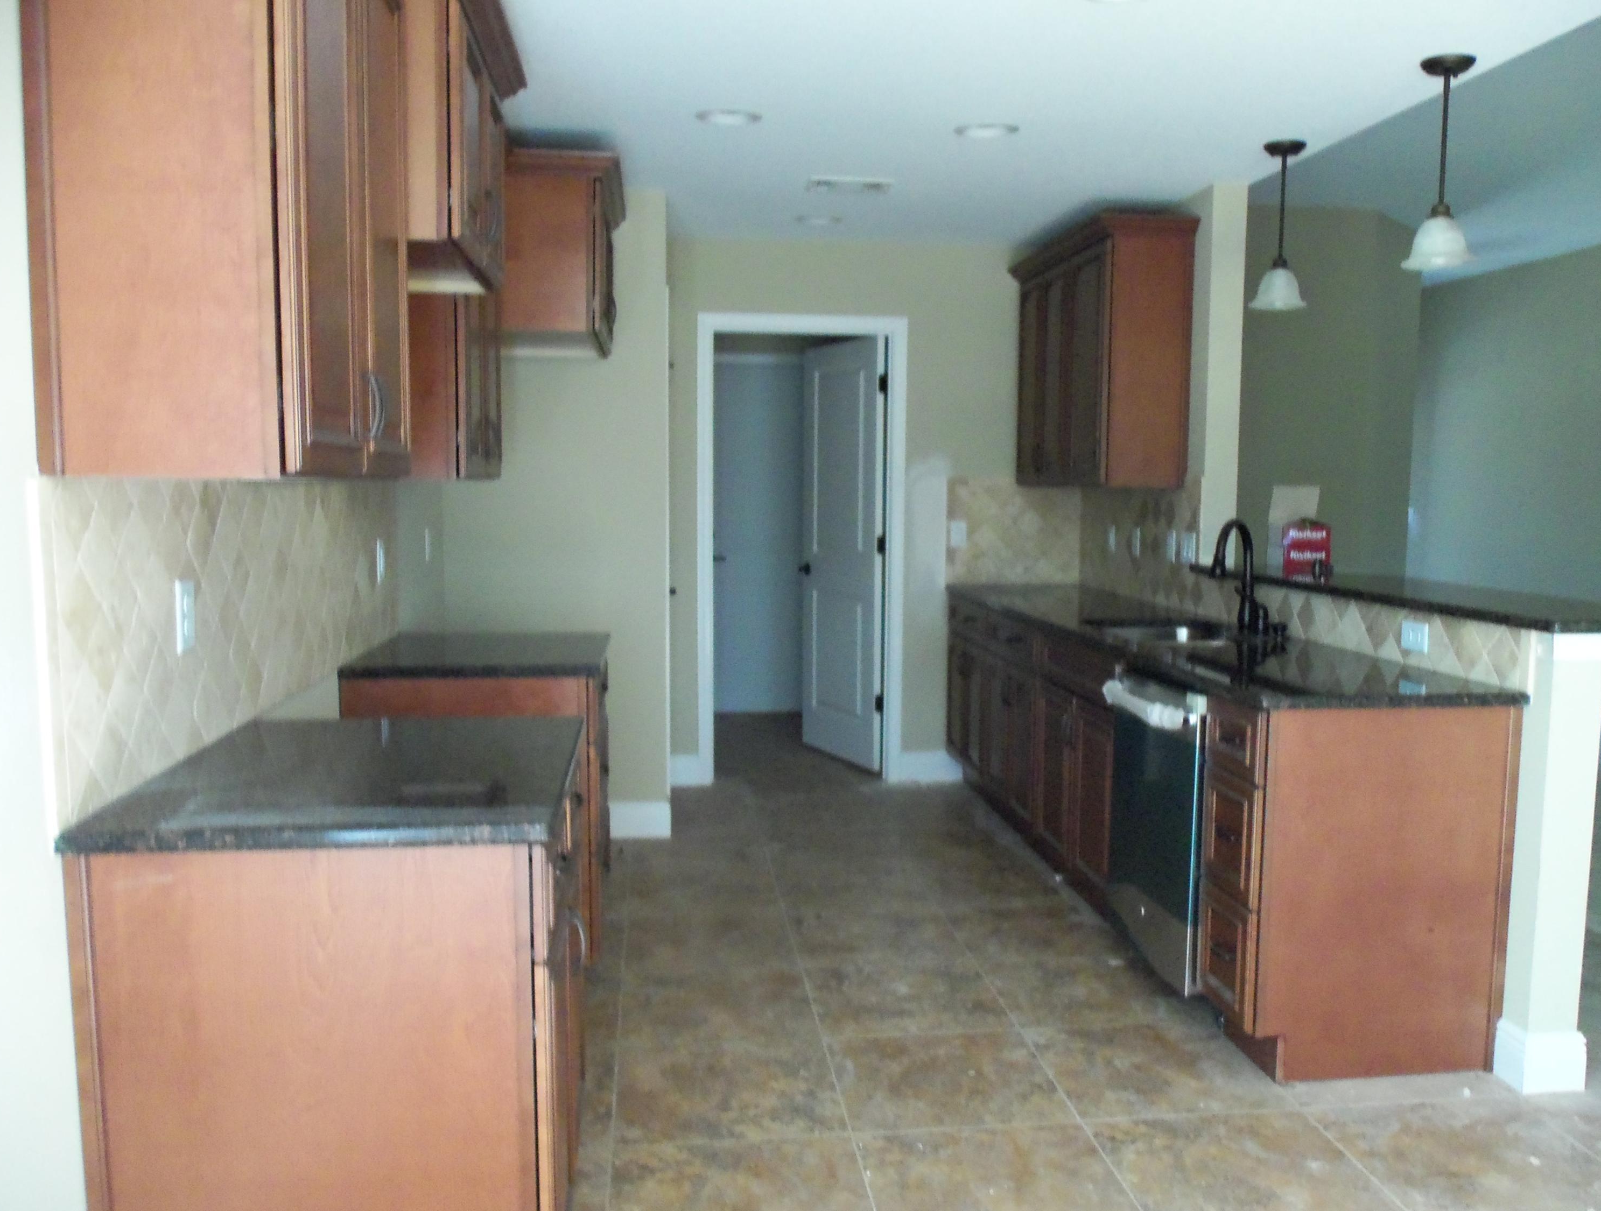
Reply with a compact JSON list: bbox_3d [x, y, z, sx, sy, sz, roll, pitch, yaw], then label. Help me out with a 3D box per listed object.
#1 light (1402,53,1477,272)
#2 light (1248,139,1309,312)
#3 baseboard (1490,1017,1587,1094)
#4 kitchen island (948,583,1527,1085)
[{"bbox_3d":[1.638,-1.123,3.449,0.184,0.508,0.184,0,5,-6],"label":"light"},{"bbox_3d":[1.534,-1.202,4.314,0.184,0.508,0.184,0,5,-6],"label":"light"},{"bbox_3d":[1.724,1.040,3.157,0.163,0.142,0.130,0,5,-6],"label":"baseboard"},{"bbox_3d":[1.160,0.508,4.675,0.636,0.918,3.251,0,5,-6],"label":"kitchen island"}]

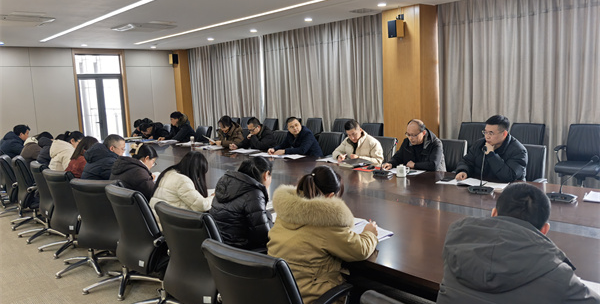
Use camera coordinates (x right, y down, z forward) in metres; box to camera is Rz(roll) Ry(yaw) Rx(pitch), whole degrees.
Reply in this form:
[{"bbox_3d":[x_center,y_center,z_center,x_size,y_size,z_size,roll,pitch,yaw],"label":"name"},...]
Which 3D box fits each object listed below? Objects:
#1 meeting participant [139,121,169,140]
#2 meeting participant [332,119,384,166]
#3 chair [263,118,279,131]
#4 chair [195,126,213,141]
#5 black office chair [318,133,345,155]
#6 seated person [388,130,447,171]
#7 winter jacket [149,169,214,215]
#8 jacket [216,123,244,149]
[{"bbox_3d":[-2.824,-0.075,9.502,0.820,1.100,0.570,-8,9,-34],"label":"meeting participant"},{"bbox_3d":[0.735,0.231,5.615,0.620,1.240,0.850,4,10,39],"label":"meeting participant"},{"bbox_3d":[-0.756,-0.204,10.044,0.630,0.955,0.620,-10,11,-44],"label":"chair"},{"bbox_3d":[-2.042,0.020,9.128,0.640,0.970,0.580,-9,10,-42],"label":"chair"},{"bbox_3d":[0.300,0.238,6.456,0.630,0.955,0.620,-10,11,-44],"label":"black office chair"},{"bbox_3d":[1.248,0.277,5.042,0.820,1.220,0.600,-9,10,-39],"label":"seated person"},{"bbox_3d":[-0.864,0.397,3.538,0.620,0.600,0.540,-9,10,-42],"label":"winter jacket"},{"bbox_3d":[-1.071,-0.170,7.661,0.550,0.620,0.520,-8,9,-37],"label":"jacket"}]

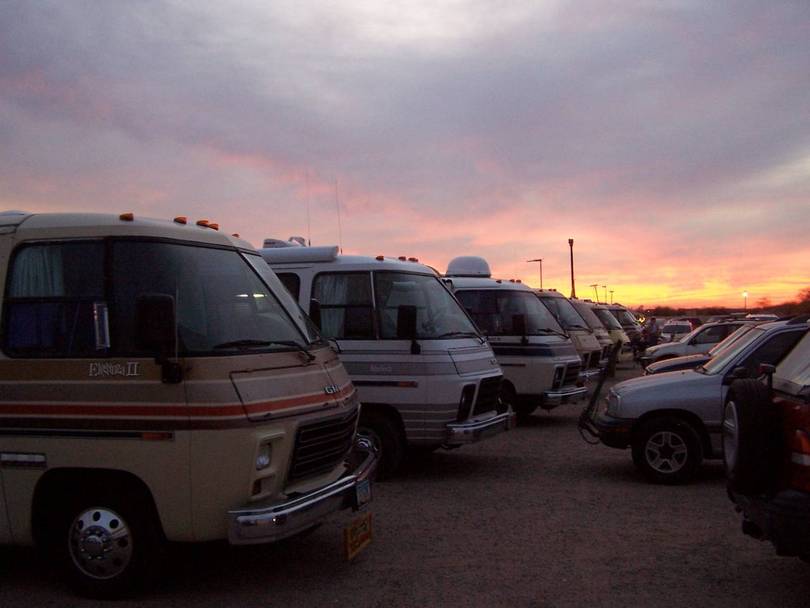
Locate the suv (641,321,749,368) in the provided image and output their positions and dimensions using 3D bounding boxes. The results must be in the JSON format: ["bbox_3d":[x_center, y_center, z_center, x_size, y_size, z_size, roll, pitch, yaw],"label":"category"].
[{"bbox_3d":[8.655,1.272,23.788,4.500,1.680,1.800,-2,-2,15],"label":"suv"}]

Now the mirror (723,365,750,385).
[{"bbox_3d":[3.271,0.684,8.750,0.170,0.170,0.230,-2,-2,15],"label":"mirror"}]

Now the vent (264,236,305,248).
[{"bbox_3d":[-1.497,-0.696,11.050,0.480,0.280,0.450,-2,-2,17],"label":"vent"}]

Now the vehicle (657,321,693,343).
[{"bbox_3d":[15.721,1.841,51.500,1.850,1.740,4.600,-2,-2,18],"label":"vehicle"}]

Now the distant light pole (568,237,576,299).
[{"bbox_3d":[12.314,-0.862,65.000,0.420,8.000,0.420,-1,-2,0],"label":"distant light pole"}]

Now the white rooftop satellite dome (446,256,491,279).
[{"bbox_3d":[1.137,-0.663,15.969,0.810,0.380,0.810,0,-1,0],"label":"white rooftop satellite dome"}]

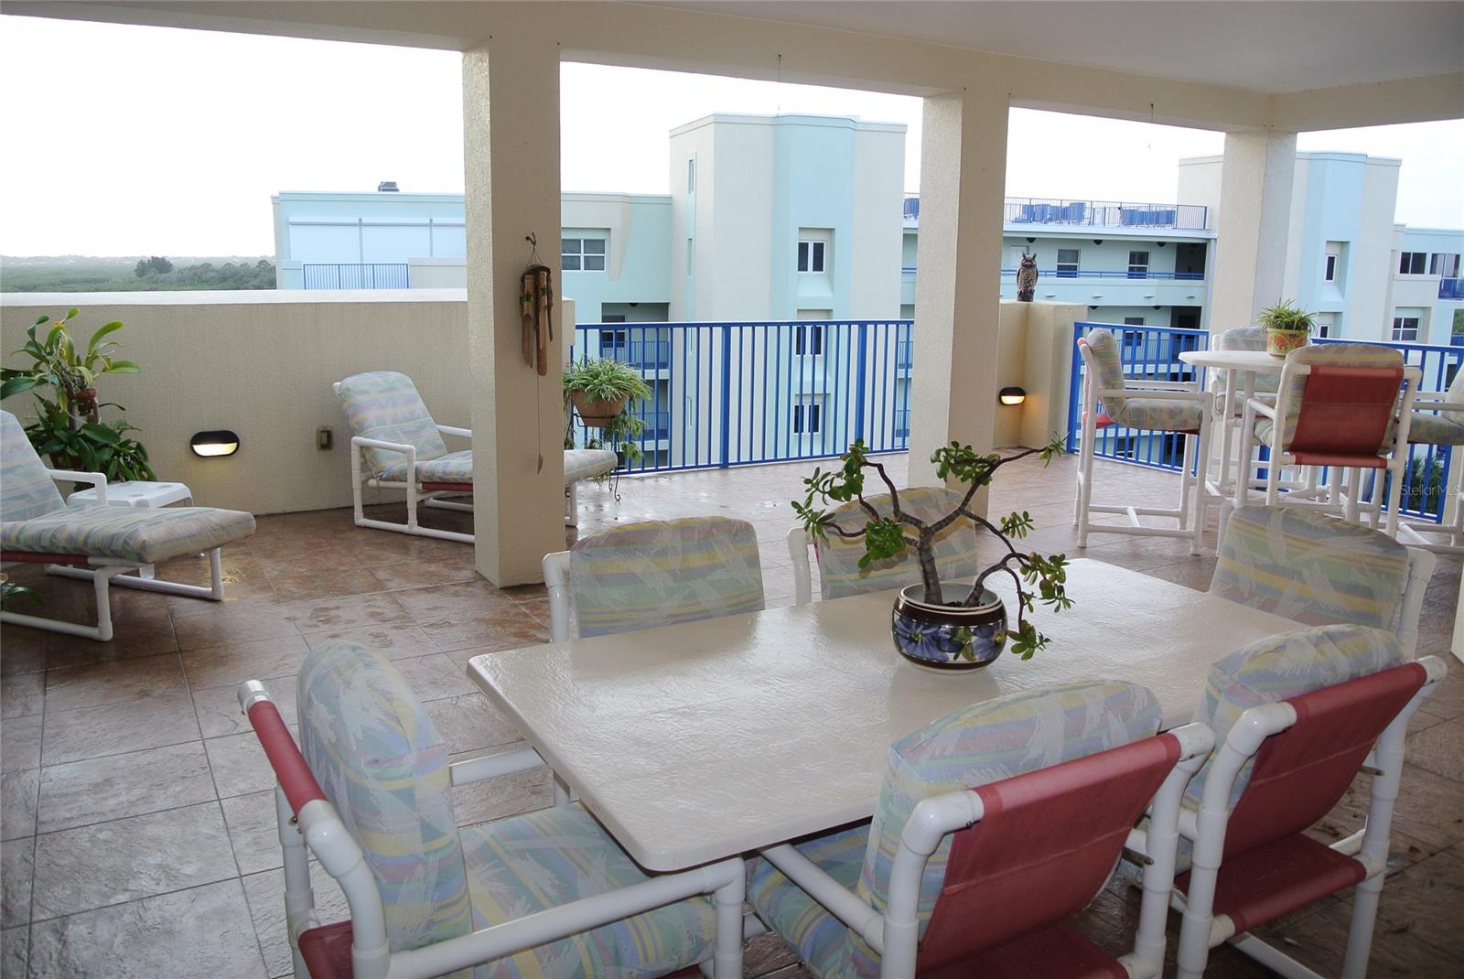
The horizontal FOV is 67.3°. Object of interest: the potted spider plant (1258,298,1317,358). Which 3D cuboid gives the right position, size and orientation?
[{"bbox_3d":[3.179,-0.934,6.251,0.340,0.350,0.340,7,13,26],"label":"potted spider plant"}]

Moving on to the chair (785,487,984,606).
[{"bbox_3d":[0.561,0.502,2.857,0.590,0.880,0.710,-6,13,-32],"label":"chair"}]

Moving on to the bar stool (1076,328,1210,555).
[{"bbox_3d":[2.261,-0.307,6.208,0.750,1.190,0.600,4,12,13],"label":"bar stool"}]

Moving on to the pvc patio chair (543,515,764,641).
[{"bbox_3d":[-0.064,0.563,2.507,0.590,0.880,0.710,-4,12,-22],"label":"pvc patio chair"}]

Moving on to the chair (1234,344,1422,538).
[{"bbox_3d":[2.937,-0.125,5.484,0.610,1.180,0.700,3,11,12],"label":"chair"}]

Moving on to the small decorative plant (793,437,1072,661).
[{"bbox_3d":[0.397,0.116,2.200,0.540,0.420,0.400,1,11,0],"label":"small decorative plant"}]

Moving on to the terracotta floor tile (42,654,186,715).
[{"bbox_3d":[-2.209,0.694,3.949,0.447,0.012,0.455,-6,13,-30],"label":"terracotta floor tile"}]

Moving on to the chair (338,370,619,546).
[{"bbox_3d":[-1.483,-0.195,6.225,1.490,0.850,0.630,7,13,26],"label":"chair"}]

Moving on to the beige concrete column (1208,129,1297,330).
[{"bbox_3d":[3.648,-1.250,7.848,0.330,2.430,0.330,-6,13,-30],"label":"beige concrete column"}]

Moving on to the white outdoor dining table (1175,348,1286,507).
[{"bbox_3d":[3.010,-0.196,6.096,1.080,1.040,1.080,4,12,13],"label":"white outdoor dining table"}]

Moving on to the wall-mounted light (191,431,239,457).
[{"bbox_3d":[-2.991,-0.259,6.361,0.265,0.160,0.100,-6,13,-30],"label":"wall-mounted light"}]

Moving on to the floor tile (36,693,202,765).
[{"bbox_3d":[-1.962,0.766,3.529,0.455,0.012,0.455,-6,13,-30],"label":"floor tile"}]

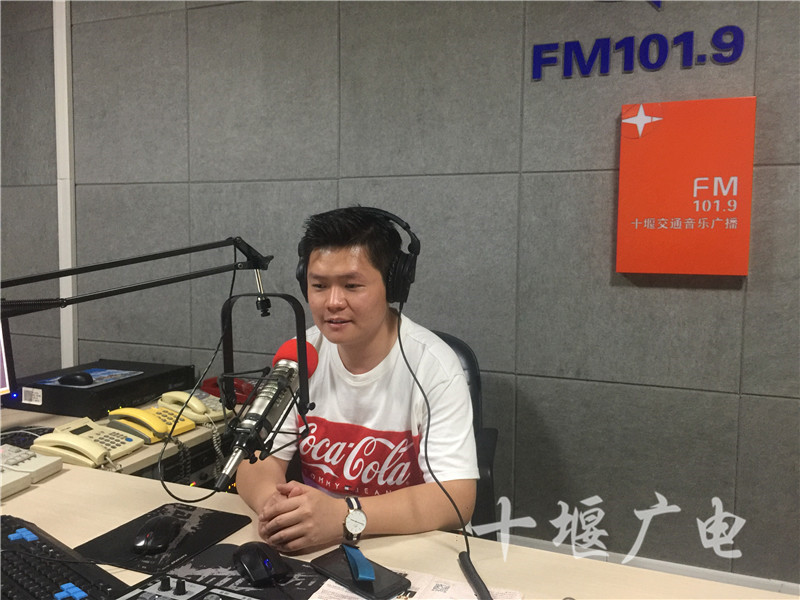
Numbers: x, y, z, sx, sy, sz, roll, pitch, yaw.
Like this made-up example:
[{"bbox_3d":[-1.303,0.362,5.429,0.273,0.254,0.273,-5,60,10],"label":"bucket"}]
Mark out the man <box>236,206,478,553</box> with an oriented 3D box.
[{"bbox_3d":[-0.071,0.479,1.360,0.520,1.330,0.580,4,6,36],"label":"man"}]

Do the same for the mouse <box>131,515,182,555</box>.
[{"bbox_3d":[-0.413,0.396,1.144,0.061,0.036,0.105,1,5,9],"label":"mouse"}]

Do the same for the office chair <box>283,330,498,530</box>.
[{"bbox_3d":[-0.112,0.618,1.460,0.610,1.070,0.650,3,5,21],"label":"office chair"}]

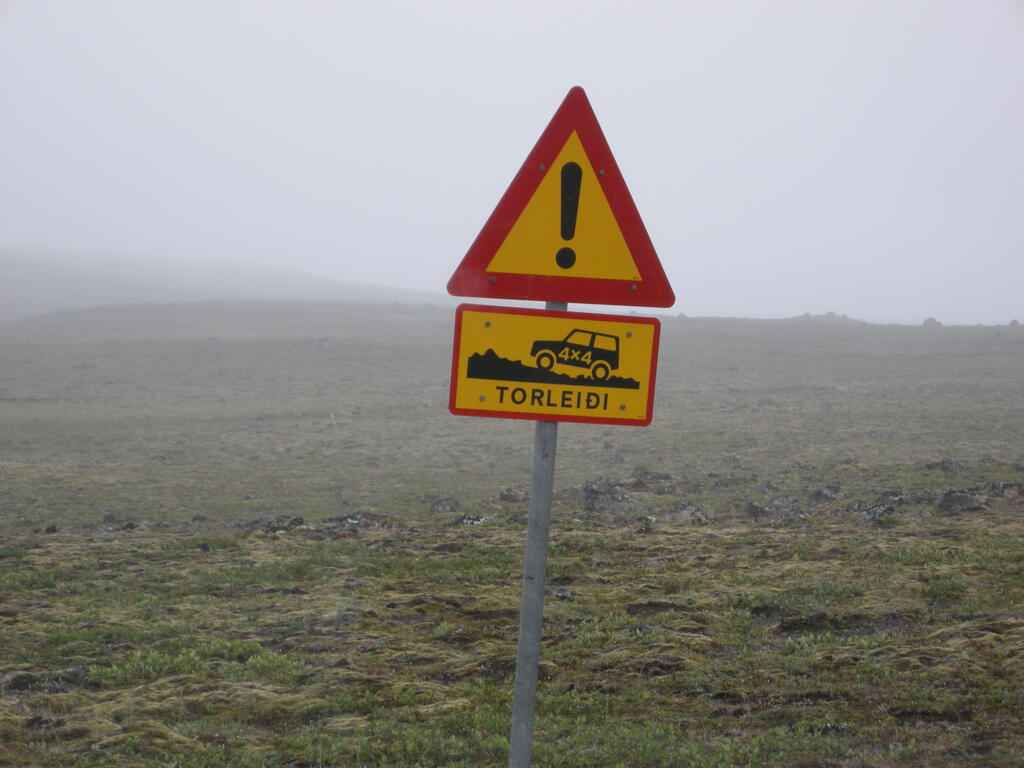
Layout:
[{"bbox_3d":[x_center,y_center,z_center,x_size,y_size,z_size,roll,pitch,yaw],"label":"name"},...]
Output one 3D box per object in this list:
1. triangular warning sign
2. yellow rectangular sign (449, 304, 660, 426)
[{"bbox_3d":[0.162,-0.527,10.095,0.684,0.598,0.020,3,3,-21],"label":"triangular warning sign"},{"bbox_3d":[0.121,-0.050,10.117,0.609,0.305,0.020,4,3,-21],"label":"yellow rectangular sign"}]

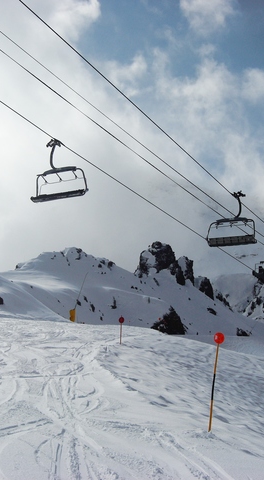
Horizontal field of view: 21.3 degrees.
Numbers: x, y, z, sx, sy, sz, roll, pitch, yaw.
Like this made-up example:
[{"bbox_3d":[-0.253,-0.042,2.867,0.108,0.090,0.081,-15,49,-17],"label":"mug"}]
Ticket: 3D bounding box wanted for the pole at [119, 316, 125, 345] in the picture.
[{"bbox_3d":[-0.480,4.136,32.133,0.220,1.275,0.170,2,-12,-1],"label":"pole"}]

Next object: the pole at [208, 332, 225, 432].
[{"bbox_3d":[1.674,2.865,14.205,0.200,1.980,0.170,5,-12,8],"label":"pole"}]

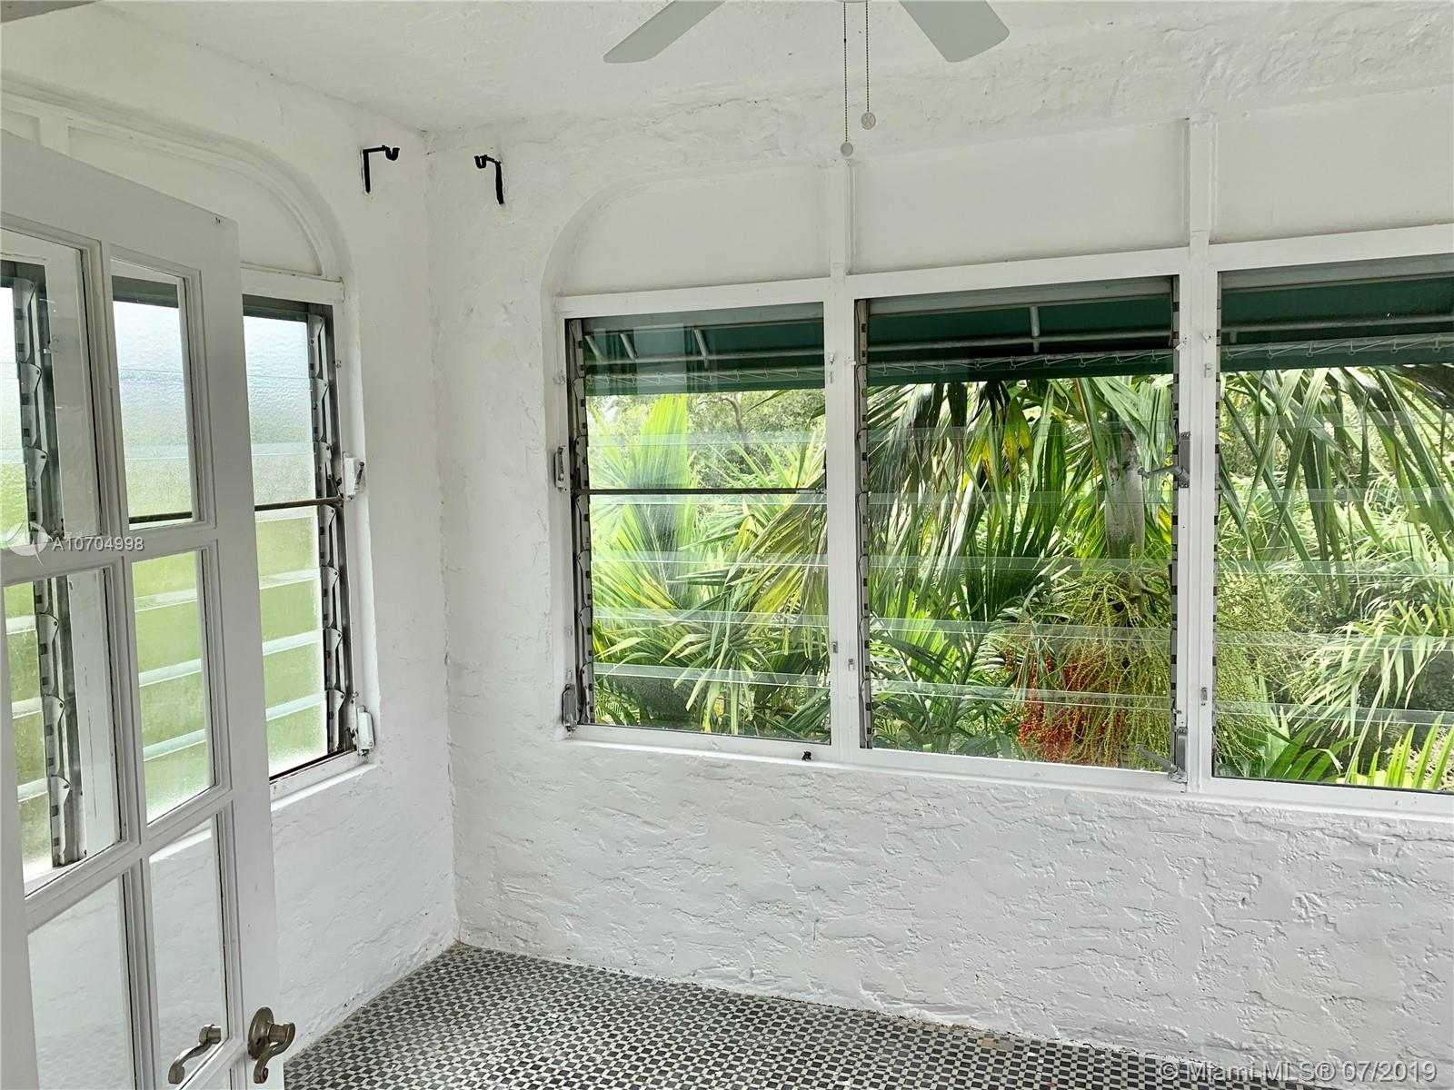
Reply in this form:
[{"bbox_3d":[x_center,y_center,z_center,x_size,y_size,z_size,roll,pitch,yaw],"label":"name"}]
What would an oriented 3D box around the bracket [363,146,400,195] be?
[{"bbox_3d":[-1.057,-1.154,3.351,0.118,0.135,0.020,0,5,21],"label":"bracket"}]

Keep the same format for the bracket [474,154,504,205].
[{"bbox_3d":[-0.760,-1.171,3.495,0.020,0.133,0.122,0,5,21],"label":"bracket"}]

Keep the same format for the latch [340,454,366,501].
[{"bbox_3d":[-1.156,-0.210,3.402,0.062,0.146,0.028,0,5,21],"label":"latch"}]

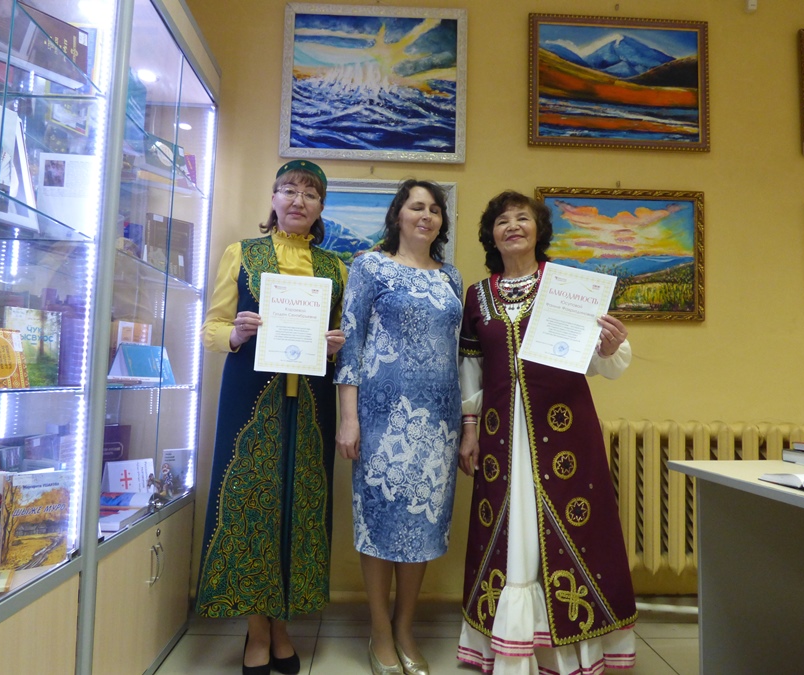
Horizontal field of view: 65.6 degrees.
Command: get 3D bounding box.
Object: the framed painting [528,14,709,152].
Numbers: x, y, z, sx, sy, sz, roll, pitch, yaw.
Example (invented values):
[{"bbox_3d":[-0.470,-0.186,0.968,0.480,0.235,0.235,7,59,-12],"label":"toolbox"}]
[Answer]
[{"bbox_3d":[0.903,-1.056,2.611,0.761,0.565,0.035,2,-4,-2],"label":"framed painting"}]

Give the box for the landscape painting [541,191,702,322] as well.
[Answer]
[{"bbox_3d":[0.892,-0.340,2.562,0.697,0.532,0.035,2,-4,-2],"label":"landscape painting"}]

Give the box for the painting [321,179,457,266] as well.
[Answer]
[{"bbox_3d":[-0.126,-0.381,2.521,0.685,0.507,0.035,2,-4,-2],"label":"painting"}]

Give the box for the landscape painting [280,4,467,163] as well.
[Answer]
[{"bbox_3d":[-0.111,-1.040,2.567,0.747,0.648,0.035,2,-4,-2],"label":"landscape painting"}]

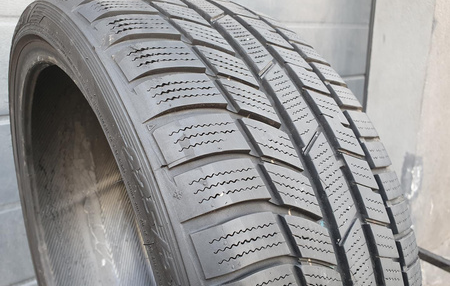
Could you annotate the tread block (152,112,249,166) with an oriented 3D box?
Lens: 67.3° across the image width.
[{"bbox_3d":[-0.013,0.000,0.197,0.051,0.029,0.009,-18,-18,-26],"label":"tread block"}]

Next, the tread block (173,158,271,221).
[{"bbox_3d":[-0.002,0.025,0.190,0.054,0.027,0.009,-10,-16,-24],"label":"tread block"}]

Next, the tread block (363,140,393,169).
[{"bbox_3d":[0.127,0.010,0.286,0.009,0.023,0.051,-29,-17,38],"label":"tread block"}]

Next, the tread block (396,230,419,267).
[{"bbox_3d":[0.149,0.085,0.280,0.009,0.023,0.054,-11,-6,39],"label":"tread block"}]

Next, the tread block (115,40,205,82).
[{"bbox_3d":[-0.043,-0.052,0.219,0.052,0.009,0.034,-21,61,-27],"label":"tread block"}]

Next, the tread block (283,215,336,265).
[{"bbox_3d":[0.050,0.058,0.204,0.045,0.023,0.008,20,-24,-26],"label":"tread block"}]

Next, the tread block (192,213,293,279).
[{"bbox_3d":[0.008,0.056,0.184,0.052,0.030,0.009,-15,-9,-25],"label":"tread block"}]

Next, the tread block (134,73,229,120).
[{"bbox_3d":[-0.030,-0.028,0.207,0.054,0.009,0.032,-19,66,-26],"label":"tread block"}]

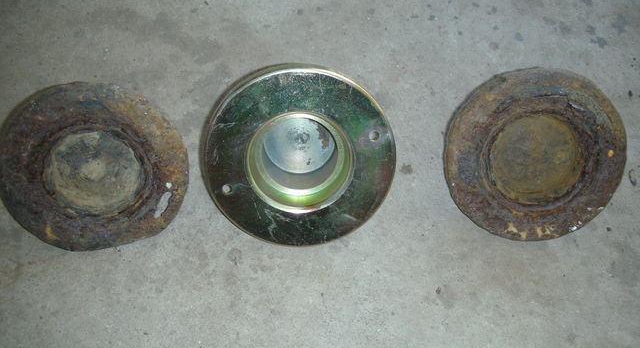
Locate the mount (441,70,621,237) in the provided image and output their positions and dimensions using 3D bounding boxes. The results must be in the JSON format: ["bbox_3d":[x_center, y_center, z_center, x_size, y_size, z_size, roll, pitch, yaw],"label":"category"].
[{"bbox_3d":[0.178,-0.019,0.550,0.149,0.030,0.149,0,110,-2],"label":"mount"}]

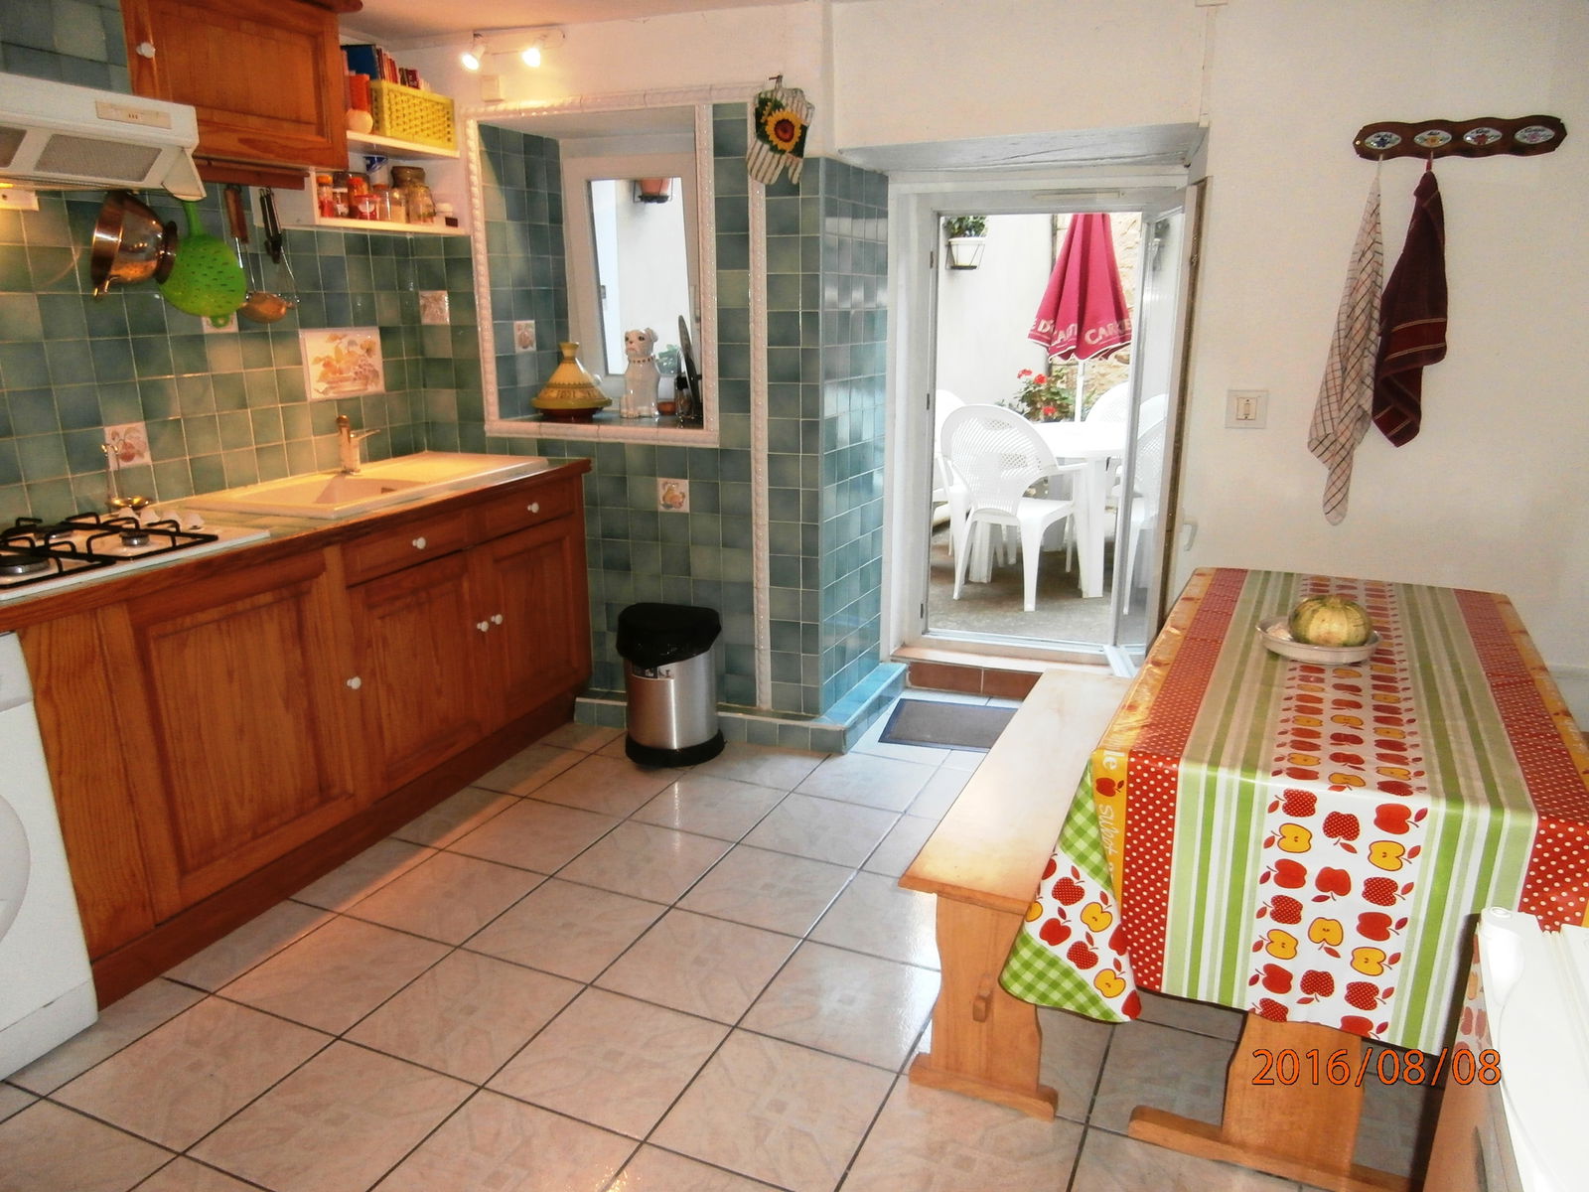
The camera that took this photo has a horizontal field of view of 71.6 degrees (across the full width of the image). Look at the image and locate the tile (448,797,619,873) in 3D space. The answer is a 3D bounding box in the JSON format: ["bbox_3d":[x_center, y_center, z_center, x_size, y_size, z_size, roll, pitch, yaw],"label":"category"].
[{"bbox_3d":[-0.705,0.659,3.021,0.344,0.010,0.344,6,16,23],"label":"tile"}]

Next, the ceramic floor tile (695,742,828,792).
[{"bbox_3d":[-0.108,0.536,3.486,0.344,0.010,0.309,6,16,23],"label":"ceramic floor tile"}]

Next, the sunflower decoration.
[{"bbox_3d":[-0.037,-1.288,3.055,0.180,0.275,0.040,5,15,18],"label":"sunflower decoration"}]

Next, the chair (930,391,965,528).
[{"bbox_3d":[0.760,-0.590,5.650,0.560,0.880,0.560,9,18,33],"label":"chair"}]

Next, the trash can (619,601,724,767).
[{"bbox_3d":[-0.380,0.270,3.377,0.300,0.440,0.275,0,15,0],"label":"trash can"}]

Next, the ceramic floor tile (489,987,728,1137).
[{"bbox_3d":[-0.349,0.892,2.127,0.344,0.010,0.344,6,16,23],"label":"ceramic floor tile"}]

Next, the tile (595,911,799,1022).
[{"bbox_3d":[-0.200,0.782,2.350,0.333,0.010,0.333,6,16,23],"label":"tile"}]

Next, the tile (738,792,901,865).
[{"bbox_3d":[0.075,0.626,2.948,0.333,0.010,0.333,6,16,23],"label":"tile"}]

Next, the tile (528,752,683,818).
[{"bbox_3d":[-0.533,0.552,3.192,0.332,0.010,0.332,6,16,24],"label":"tile"}]

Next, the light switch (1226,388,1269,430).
[{"bbox_3d":[1.175,-0.484,2.860,0.096,0.096,0.012,5,15,18],"label":"light switch"}]

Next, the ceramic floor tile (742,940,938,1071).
[{"bbox_3d":[0.109,0.816,2.217,0.333,0.010,0.333,6,16,23],"label":"ceramic floor tile"}]

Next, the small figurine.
[{"bbox_3d":[-0.526,-0.756,3.728,0.105,0.294,0.125,7,16,27],"label":"small figurine"}]

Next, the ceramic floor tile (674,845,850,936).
[{"bbox_3d":[-0.060,0.697,2.629,0.332,0.010,0.332,6,16,24],"label":"ceramic floor tile"}]

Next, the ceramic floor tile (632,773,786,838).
[{"bbox_3d":[-0.233,0.592,3.081,0.333,0.010,0.333,6,16,23],"label":"ceramic floor tile"}]

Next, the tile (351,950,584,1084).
[{"bbox_3d":[-0.646,0.826,2.185,0.333,0.010,0.333,6,16,23],"label":"tile"}]

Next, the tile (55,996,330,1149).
[{"bbox_3d":[-1.084,0.864,2.011,0.332,0.010,0.332,6,16,24],"label":"tile"}]

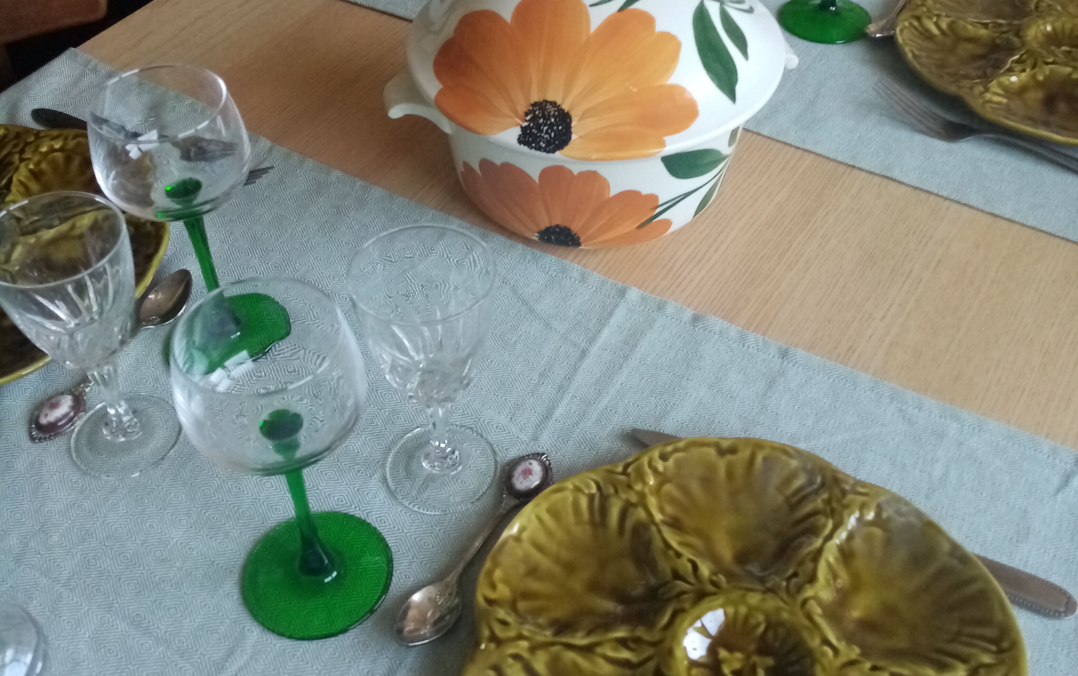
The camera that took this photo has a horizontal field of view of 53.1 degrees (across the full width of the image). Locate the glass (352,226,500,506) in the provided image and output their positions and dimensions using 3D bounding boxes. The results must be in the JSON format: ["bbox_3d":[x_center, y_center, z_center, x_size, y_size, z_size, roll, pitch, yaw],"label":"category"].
[{"bbox_3d":[-0.050,0.020,0.512,0.065,0.140,0.065,1,47,-1],"label":"glass"}]

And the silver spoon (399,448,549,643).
[{"bbox_3d":[-0.030,0.099,0.525,0.028,0.016,0.128,27,52,22],"label":"silver spoon"}]

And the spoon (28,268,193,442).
[{"bbox_3d":[-0.239,0.007,0.614,0.029,0.016,0.138,19,50,16],"label":"spoon"}]

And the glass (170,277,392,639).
[{"bbox_3d":[-0.105,0.056,0.465,0.075,0.171,0.075,0,47,0],"label":"glass"}]

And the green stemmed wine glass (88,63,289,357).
[{"bbox_3d":[-0.178,-0.051,0.564,0.075,0.171,0.075,0,47,0],"label":"green stemmed wine glass"}]

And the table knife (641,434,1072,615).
[{"bbox_3d":[0.150,0.089,0.540,0.229,0.009,0.021,22,51,18],"label":"table knife"}]

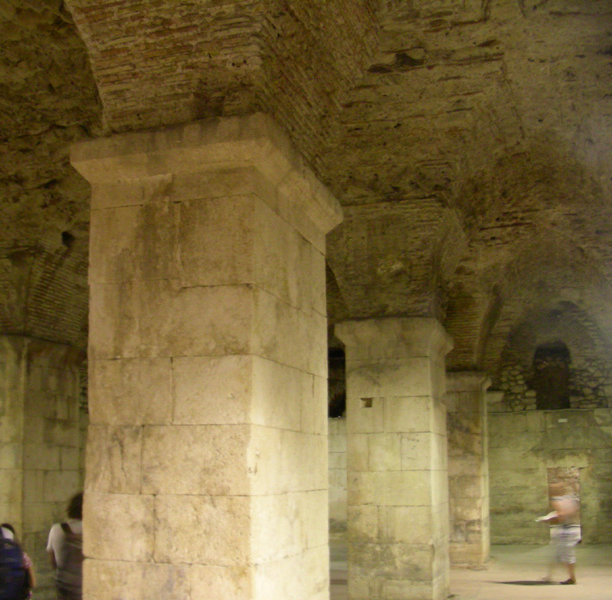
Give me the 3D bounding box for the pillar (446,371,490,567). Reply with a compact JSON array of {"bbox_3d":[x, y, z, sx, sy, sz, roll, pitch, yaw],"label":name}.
[{"bbox_3d":[3.404,3.689,19.492,1.250,4.010,1.900,-3,-11,16],"label":"pillar"}]

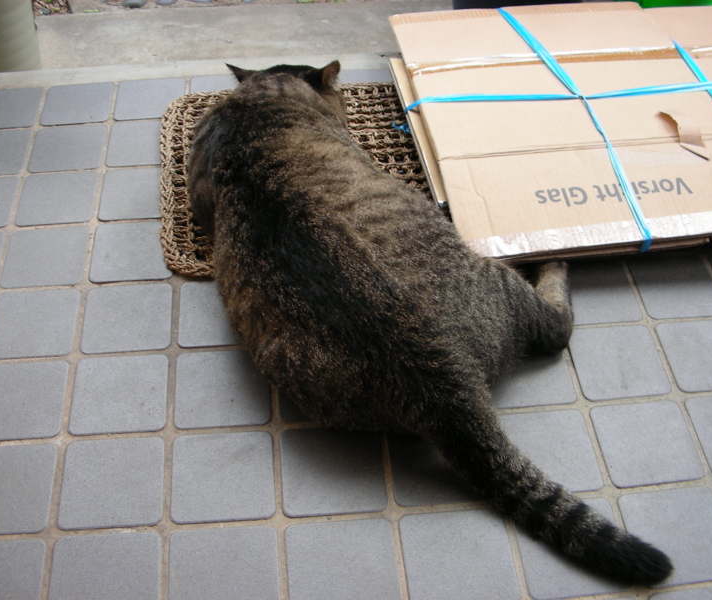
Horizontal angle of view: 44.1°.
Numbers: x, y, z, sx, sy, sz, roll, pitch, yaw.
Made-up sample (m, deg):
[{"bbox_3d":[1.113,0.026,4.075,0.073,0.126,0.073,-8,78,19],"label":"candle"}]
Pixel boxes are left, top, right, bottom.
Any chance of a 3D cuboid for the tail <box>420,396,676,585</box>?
[{"bbox_3d":[0.158,0.162,0.733,0.243,0.080,0.066,33,54,25],"label":"tail"}]

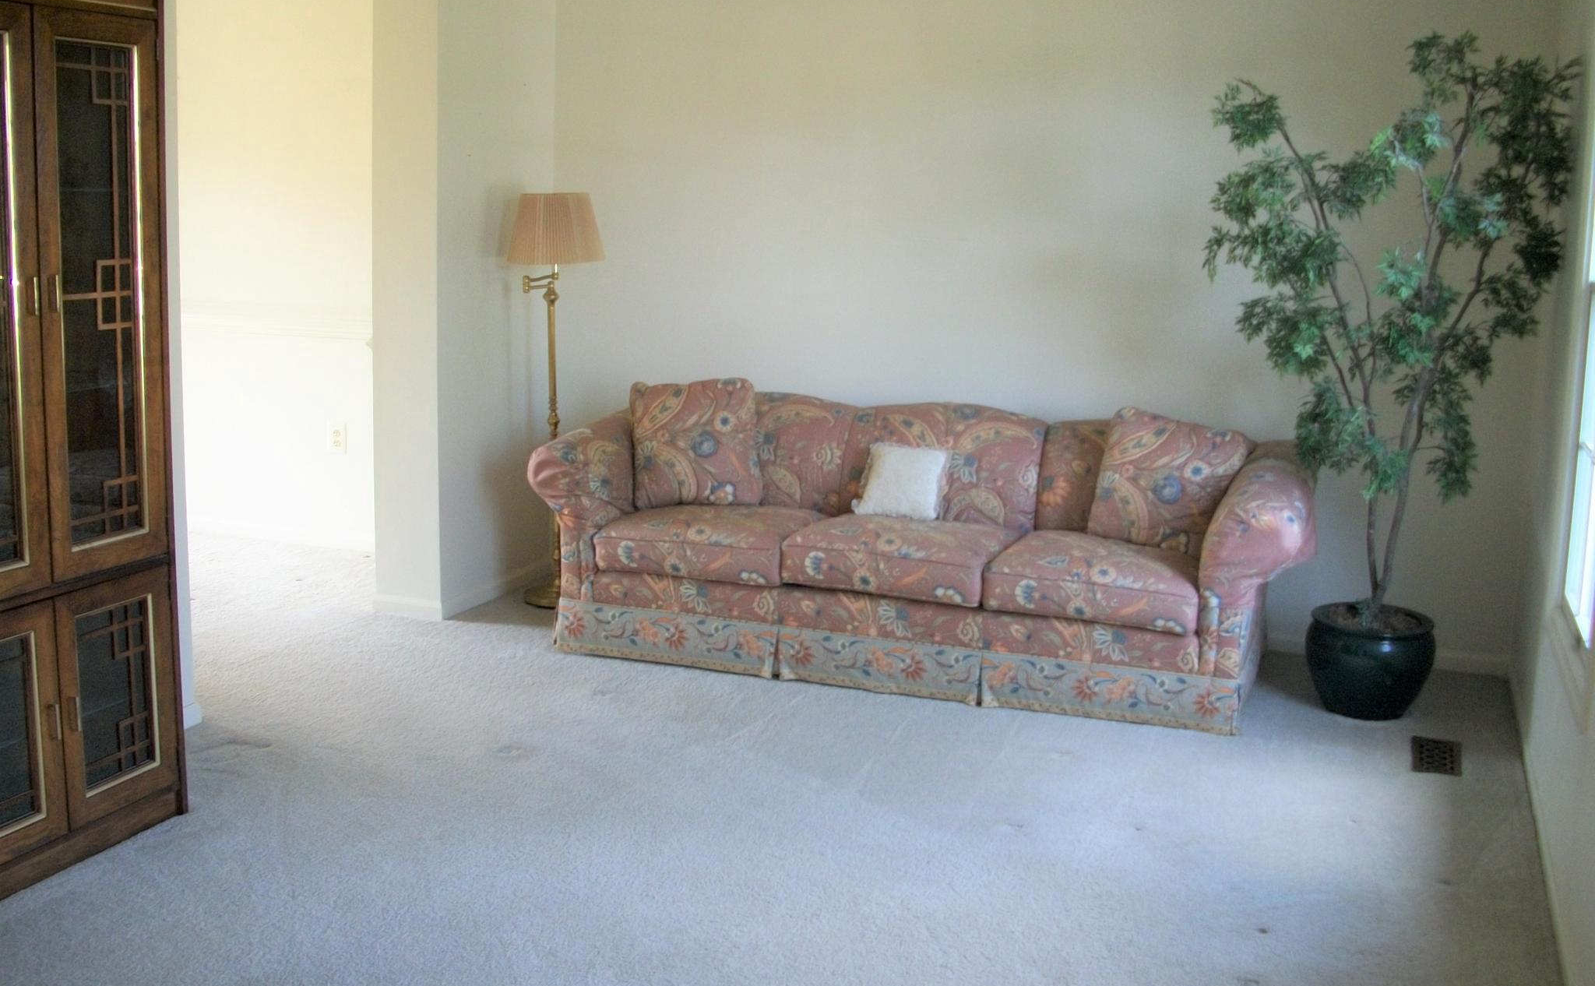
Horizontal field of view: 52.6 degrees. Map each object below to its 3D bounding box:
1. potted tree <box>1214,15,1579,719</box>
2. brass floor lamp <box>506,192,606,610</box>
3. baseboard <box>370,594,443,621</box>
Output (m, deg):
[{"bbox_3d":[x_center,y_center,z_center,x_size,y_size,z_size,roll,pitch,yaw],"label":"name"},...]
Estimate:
[{"bbox_3d":[1.565,-0.313,4.351,0.920,1.850,0.750,5,10,21],"label":"potted tree"},{"bbox_3d":[-0.807,-0.319,5.409,0.370,1.400,0.370,1,9,0],"label":"brass floor lamp"},{"bbox_3d":[-1.264,0.372,5.245,0.250,0.065,0.015,5,10,21],"label":"baseboard"}]

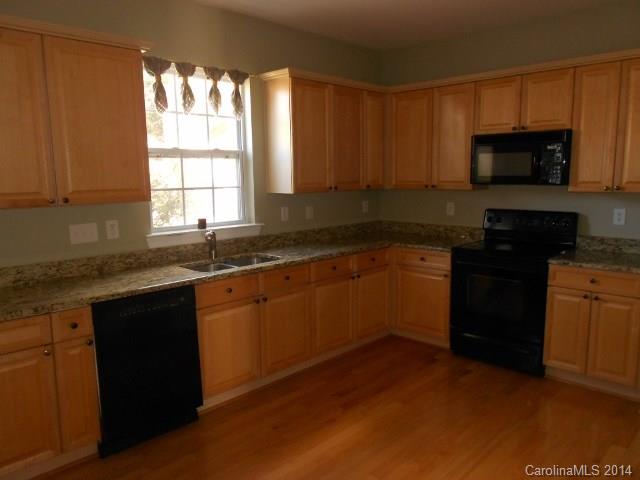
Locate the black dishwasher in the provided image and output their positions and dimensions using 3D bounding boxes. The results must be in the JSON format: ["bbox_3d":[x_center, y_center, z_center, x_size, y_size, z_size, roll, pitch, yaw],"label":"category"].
[{"bbox_3d":[-1.177,0.710,2.986,0.605,0.867,0.611,7,11,44],"label":"black dishwasher"}]

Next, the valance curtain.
[{"bbox_3d":[-0.861,-1.081,3.500,0.080,0.357,0.895,7,11,44],"label":"valance curtain"}]

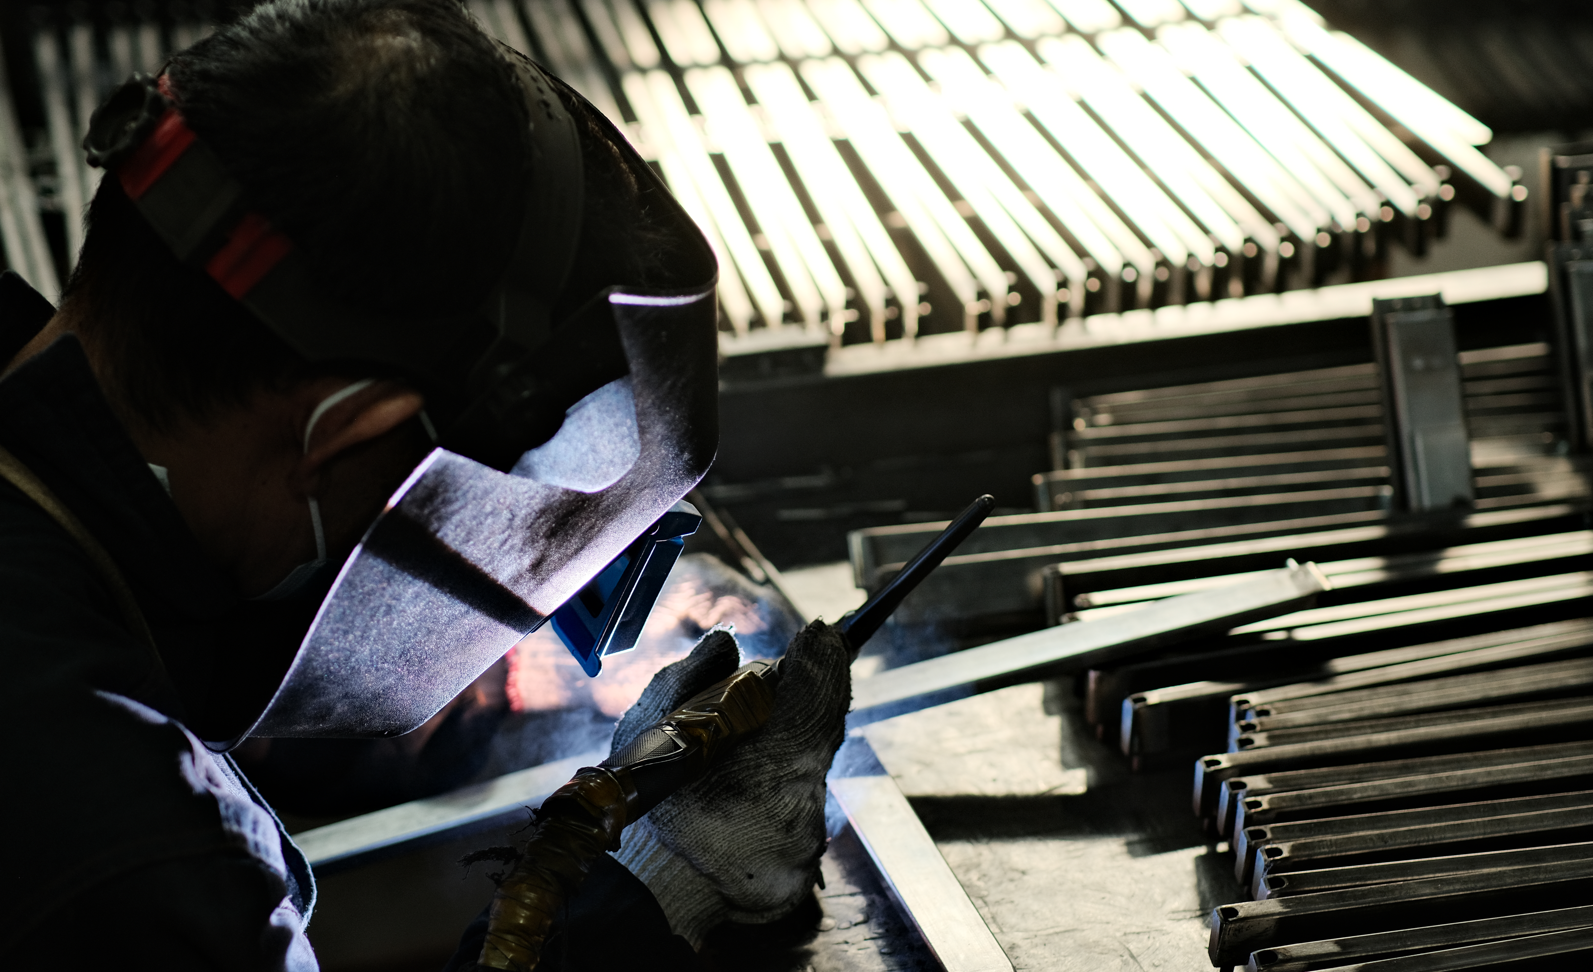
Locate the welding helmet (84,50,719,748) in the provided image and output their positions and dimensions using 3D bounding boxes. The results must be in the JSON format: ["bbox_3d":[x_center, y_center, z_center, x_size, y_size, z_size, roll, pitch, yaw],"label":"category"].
[{"bbox_3d":[-0.179,-0.049,1.542,0.285,0.330,0.235,-41,40,1],"label":"welding helmet"}]

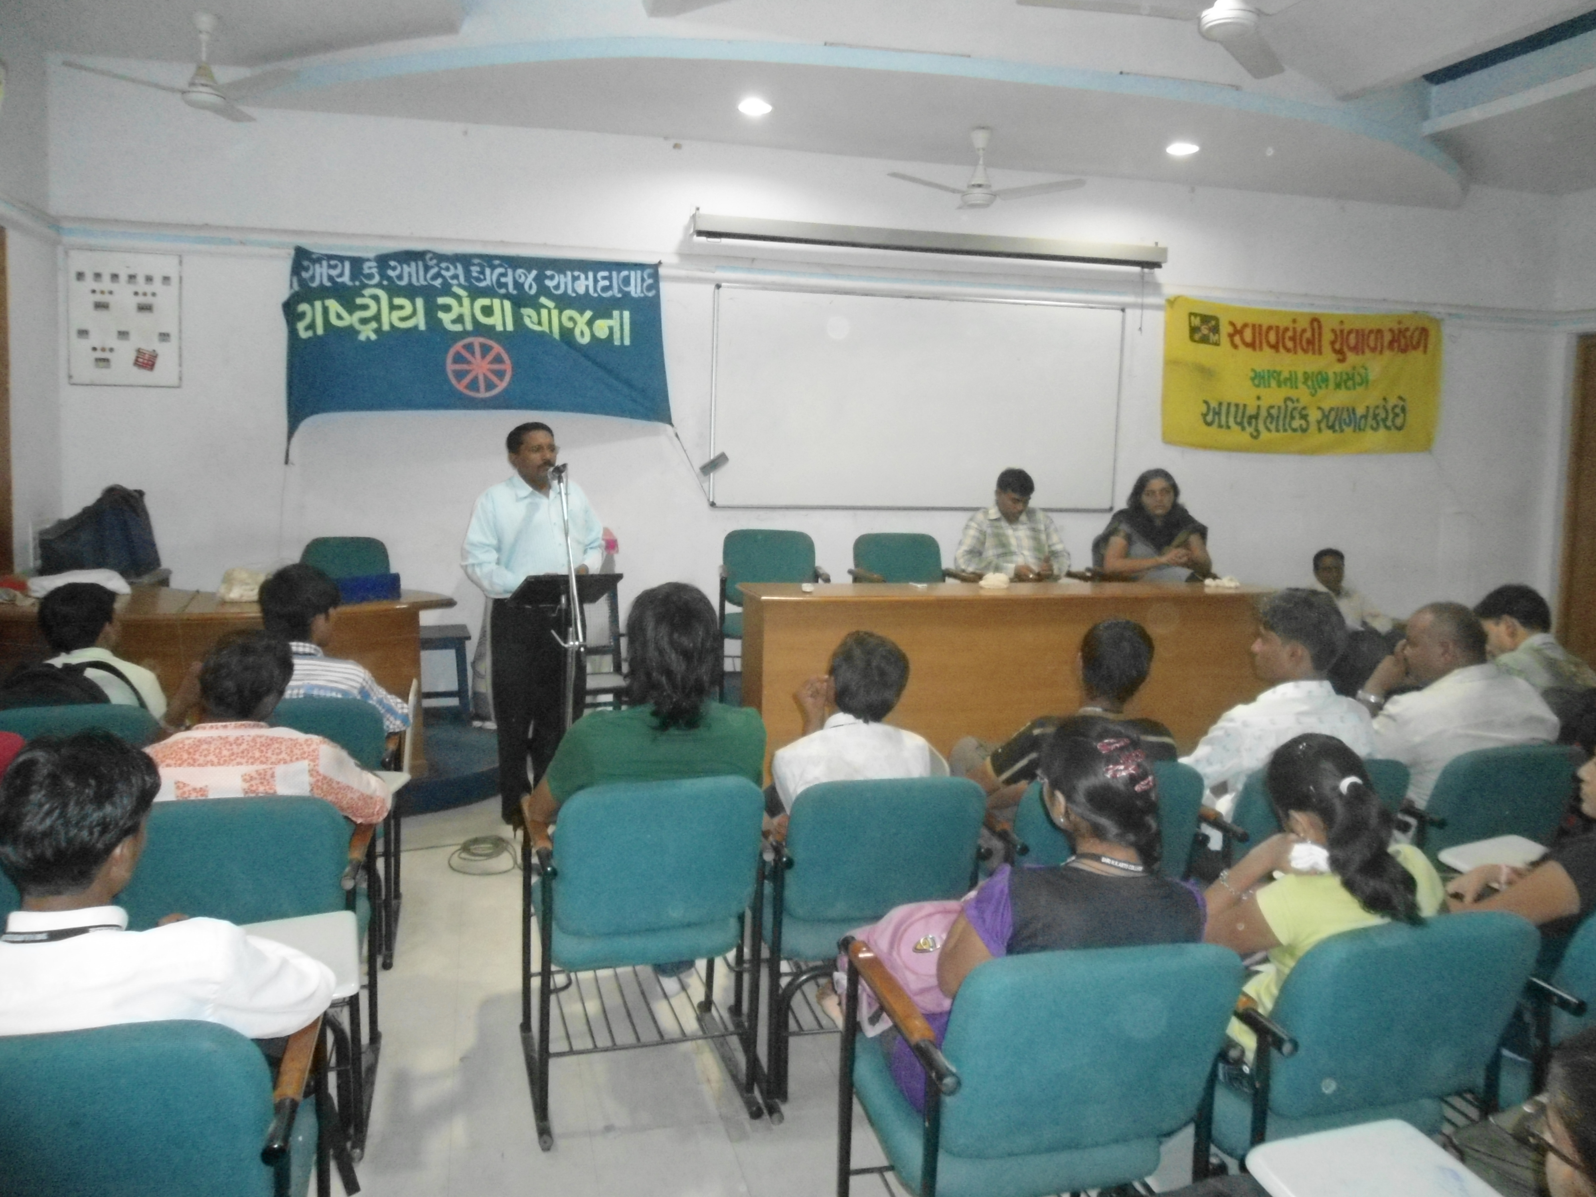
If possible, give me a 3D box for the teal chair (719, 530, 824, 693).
[{"bbox_3d":[-0.138,0.095,5.672,0.560,0.820,0.620,1,6,-3],"label":"teal chair"}]

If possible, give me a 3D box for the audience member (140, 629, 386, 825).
[{"bbox_3d":[-1.237,0.602,2.854,0.550,1.100,0.720,0,6,-14],"label":"audience member"}]

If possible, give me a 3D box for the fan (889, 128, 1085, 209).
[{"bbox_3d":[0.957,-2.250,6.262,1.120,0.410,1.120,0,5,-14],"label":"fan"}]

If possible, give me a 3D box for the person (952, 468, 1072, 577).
[{"bbox_3d":[1.032,-0.053,5.842,0.600,1.160,0.750,0,5,-10],"label":"person"}]

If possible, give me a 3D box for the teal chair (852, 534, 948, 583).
[{"bbox_3d":[0.496,0.120,5.802,0.550,0.830,0.640,0,5,-14],"label":"teal chair"}]

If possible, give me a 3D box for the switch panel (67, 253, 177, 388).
[{"bbox_3d":[-3.304,-1.370,5.894,0.499,0.649,0.030,0,5,-14],"label":"switch panel"}]

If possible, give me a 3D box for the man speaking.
[{"bbox_3d":[-1.118,0.116,5.042,0.540,1.700,0.400,-3,6,-34],"label":"man speaking"}]

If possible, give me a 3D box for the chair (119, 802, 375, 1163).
[{"bbox_3d":[-1.257,0.767,2.711,0.550,0.800,0.630,0,6,-16],"label":"chair"}]

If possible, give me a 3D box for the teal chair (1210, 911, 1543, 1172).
[{"bbox_3d":[0.880,0.850,2.162,0.540,0.810,0.660,0,5,-14],"label":"teal chair"}]

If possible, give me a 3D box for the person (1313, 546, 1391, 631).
[{"bbox_3d":[3.144,0.296,6.908,0.580,1.140,0.750,0,5,-5],"label":"person"}]

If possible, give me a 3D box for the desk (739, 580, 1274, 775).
[{"bbox_3d":[0.893,0.345,5.035,2.292,0.770,0.580,0,6,-14],"label":"desk"}]

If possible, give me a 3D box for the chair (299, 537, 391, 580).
[{"bbox_3d":[-2.184,0.136,5.788,0.540,0.860,0.600,-1,6,-17],"label":"chair"}]

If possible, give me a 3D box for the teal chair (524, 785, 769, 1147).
[{"bbox_3d":[-0.387,0.766,2.897,0.530,0.810,0.660,-1,5,-16],"label":"teal chair"}]

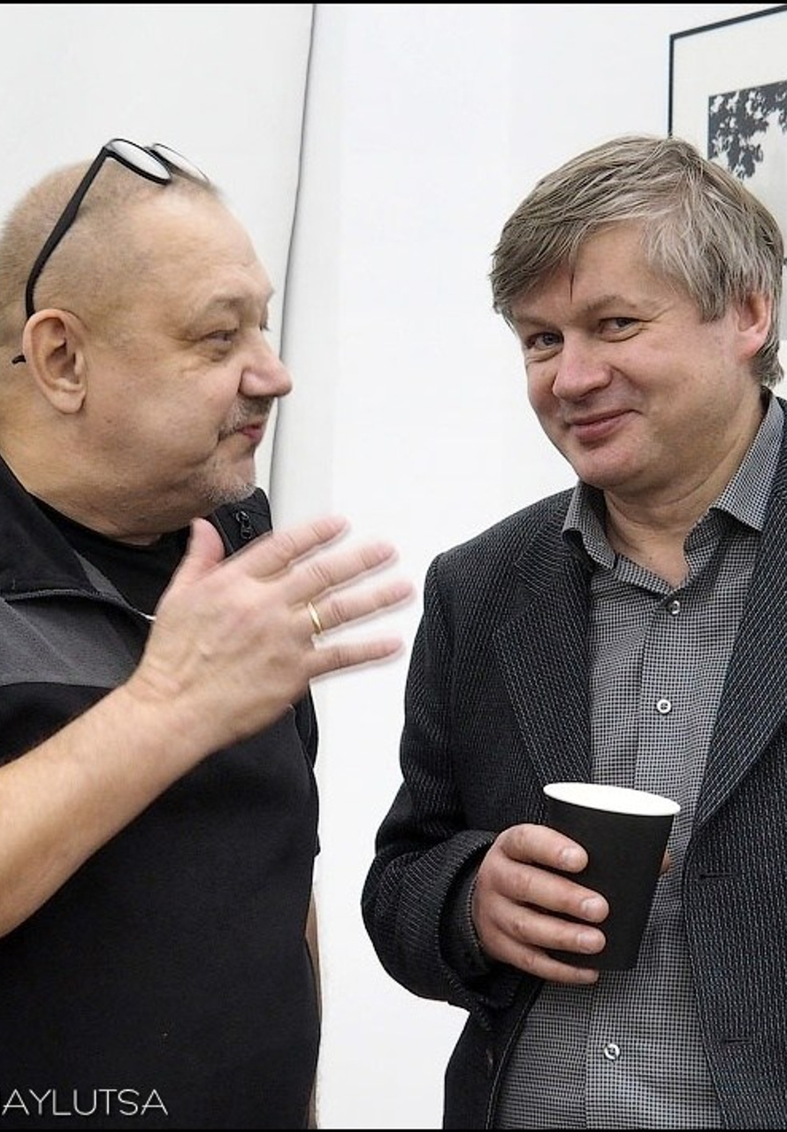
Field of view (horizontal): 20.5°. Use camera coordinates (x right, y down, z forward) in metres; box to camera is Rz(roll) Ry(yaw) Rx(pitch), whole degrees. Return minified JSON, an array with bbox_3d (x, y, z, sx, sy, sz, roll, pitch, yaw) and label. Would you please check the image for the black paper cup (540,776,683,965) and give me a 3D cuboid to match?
[{"bbox_3d":[0.129,0.194,1.354,0.086,0.102,0.086,7,5,0],"label":"black paper cup"}]

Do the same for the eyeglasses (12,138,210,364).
[{"bbox_3d":[-0.192,-0.210,1.468,0.049,0.149,0.144,37,17,8],"label":"eyeglasses"}]

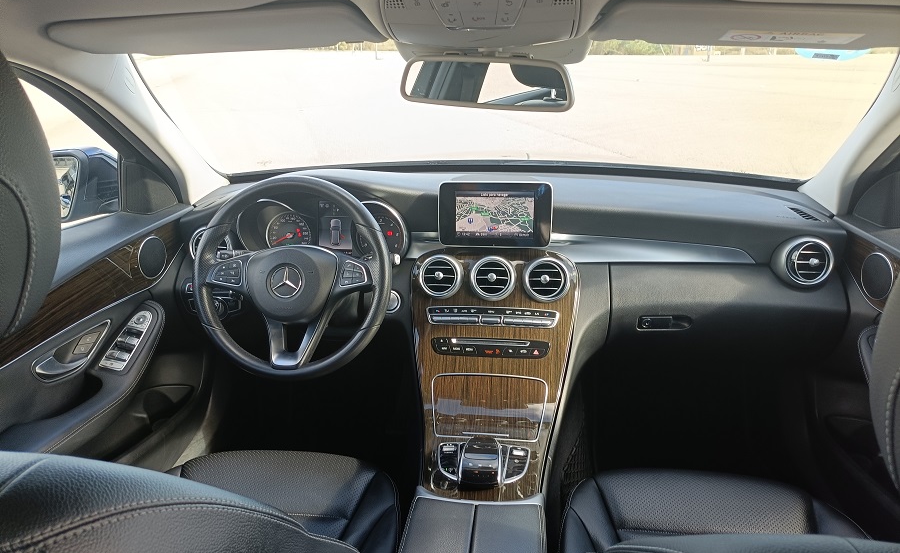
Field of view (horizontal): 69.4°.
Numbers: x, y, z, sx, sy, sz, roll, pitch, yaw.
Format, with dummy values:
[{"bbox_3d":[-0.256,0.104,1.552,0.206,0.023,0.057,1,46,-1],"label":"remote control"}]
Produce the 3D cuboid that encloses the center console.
[{"bbox_3d":[0.066,0.084,1.139,0.325,0.420,0.490,2,20,7],"label":"center console"}]

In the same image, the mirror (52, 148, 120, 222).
[{"bbox_3d":[-0.823,-0.193,1.404,0.235,0.165,0.160,-2,20,-5],"label":"mirror"}]

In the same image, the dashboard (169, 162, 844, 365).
[{"bbox_3d":[0.100,-0.050,1.397,1.380,0.315,0.430,2,20,7],"label":"dashboard"}]

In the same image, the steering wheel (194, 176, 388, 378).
[{"bbox_3d":[-0.290,0.001,1.210,0.375,0.375,0.110,2,-4,7],"label":"steering wheel"}]

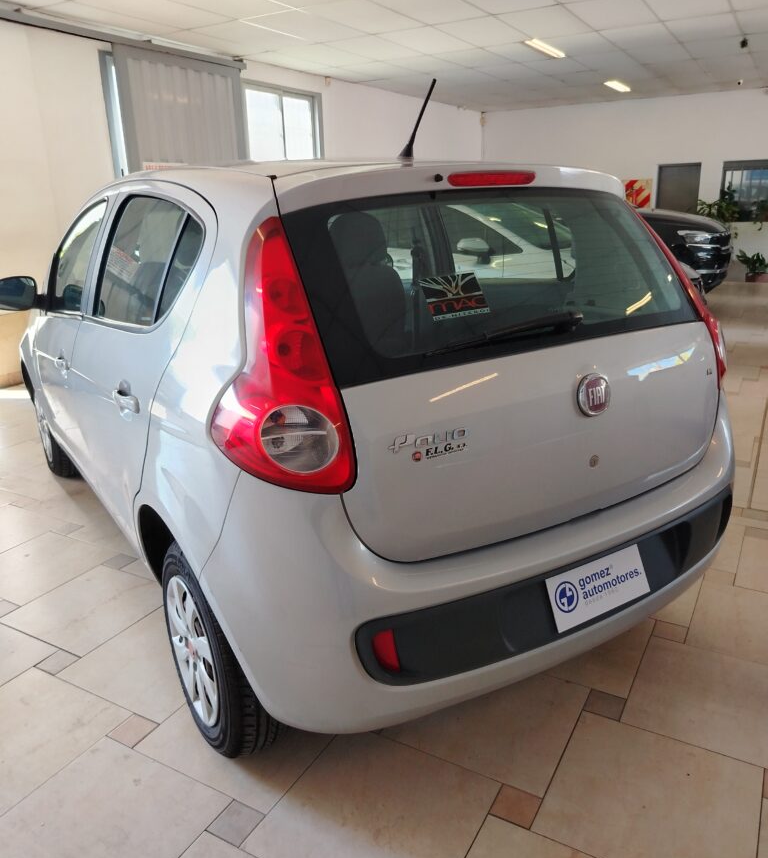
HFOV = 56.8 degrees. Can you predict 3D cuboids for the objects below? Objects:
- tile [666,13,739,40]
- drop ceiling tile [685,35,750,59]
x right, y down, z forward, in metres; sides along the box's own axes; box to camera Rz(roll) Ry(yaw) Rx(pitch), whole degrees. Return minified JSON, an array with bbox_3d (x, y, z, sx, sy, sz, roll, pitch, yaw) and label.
[{"bbox_3d":[3.183,-3.970,7.023,0.600,0.020,1.200,8,21,28],"label":"tile"},{"bbox_3d":[3.777,-4.311,8.025,0.605,0.020,1.210,8,20,28],"label":"drop ceiling tile"}]

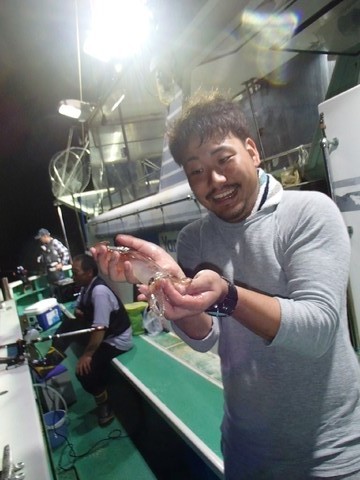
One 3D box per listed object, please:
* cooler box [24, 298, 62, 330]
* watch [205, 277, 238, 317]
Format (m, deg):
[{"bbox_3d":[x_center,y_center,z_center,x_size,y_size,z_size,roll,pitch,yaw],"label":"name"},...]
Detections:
[{"bbox_3d":[-1.970,1.100,5.630,0.260,0.330,0.400,-11,5,25],"label":"cooler box"},{"bbox_3d":[0.070,0.098,0.680,0.045,0.059,0.066,24,-25,-34],"label":"watch"}]

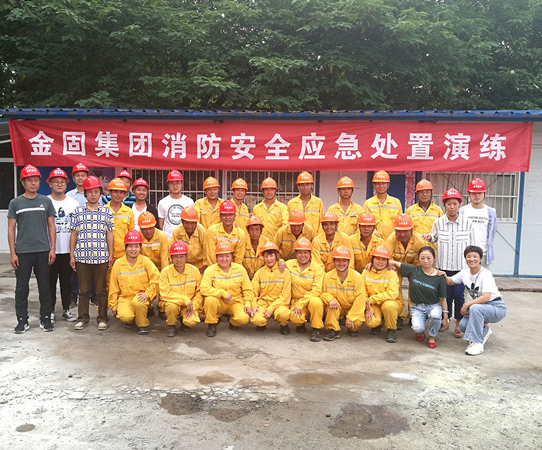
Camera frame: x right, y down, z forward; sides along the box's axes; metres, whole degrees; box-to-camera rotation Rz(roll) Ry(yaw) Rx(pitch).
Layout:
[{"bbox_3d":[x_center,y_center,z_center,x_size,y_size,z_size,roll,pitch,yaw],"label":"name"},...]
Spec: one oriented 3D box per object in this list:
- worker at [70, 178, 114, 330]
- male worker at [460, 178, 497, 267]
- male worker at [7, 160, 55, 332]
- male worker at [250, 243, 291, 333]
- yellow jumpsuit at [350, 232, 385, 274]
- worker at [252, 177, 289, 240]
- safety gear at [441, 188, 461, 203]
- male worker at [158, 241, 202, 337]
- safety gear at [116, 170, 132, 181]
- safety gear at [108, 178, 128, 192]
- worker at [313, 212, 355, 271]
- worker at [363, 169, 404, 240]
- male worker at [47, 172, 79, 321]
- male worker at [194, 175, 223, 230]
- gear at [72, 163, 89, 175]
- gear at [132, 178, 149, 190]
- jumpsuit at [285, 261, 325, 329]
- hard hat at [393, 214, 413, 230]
[{"bbox_3d":[-1.960,0.286,5.124,0.470,1.640,0.300,-1,6,-10],"label":"worker"},{"bbox_3d":[2.471,0.308,5.600,0.500,1.723,0.330,2,5,18],"label":"male worker"},{"bbox_3d":[-2.558,0.237,5.009,0.500,1.755,0.310,-1,6,-15],"label":"male worker"},{"bbox_3d":[0.000,0.651,5.170,0.470,0.920,0.620,0,6,-3],"label":"male worker"},{"bbox_3d":[1.171,0.535,5.680,0.480,0.980,0.580,1,6,5],"label":"yellow jumpsuit"},{"bbox_3d":[-0.013,0.241,6.080,0.520,1.710,0.330,1,4,0],"label":"worker"},{"bbox_3d":[2.005,-0.324,5.170,0.215,0.160,0.275,3,-8,19],"label":"safety gear"},{"bbox_3d":[-1.011,0.659,5.170,0.480,0.983,0.680,0,4,-7],"label":"male worker"},{"bbox_3d":[-1.940,-0.651,6.167,0.220,0.150,0.280,-1,6,-8],"label":"safety gear"},{"bbox_3d":[-1.768,-0.459,5.400,0.215,0.160,0.275,-1,10,-22],"label":"safety gear"},{"bbox_3d":[0.758,0.484,5.680,0.530,1.329,0.550,1,5,6],"label":"worker"},{"bbox_3d":[1.365,0.260,5.730,0.520,1.850,0.320,2,4,8],"label":"worker"},{"bbox_3d":[-2.457,0.234,5.450,0.500,1.790,0.310,0,4,-10],"label":"male worker"},{"bbox_3d":[-0.788,0.224,6.150,0.480,1.716,0.340,1,5,0],"label":"male worker"},{"bbox_3d":[-2.452,-0.718,6.030,0.215,0.160,0.275,0,-8,-20],"label":"gear"},{"bbox_3d":[-1.725,-0.534,6.200,0.220,0.160,0.270,0,5,-6],"label":"gear"},{"bbox_3d":[0.378,0.727,5.130,0.460,0.754,0.640,1,4,3],"label":"jumpsuit"},{"bbox_3d":[1.495,-0.031,5.280,0.225,0.160,0.280,2,24,12],"label":"hard hat"}]

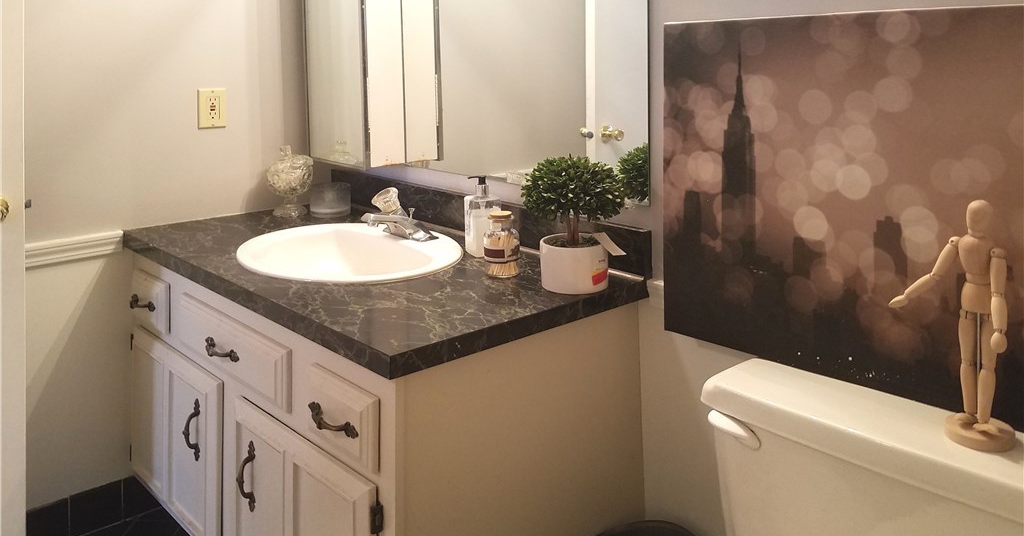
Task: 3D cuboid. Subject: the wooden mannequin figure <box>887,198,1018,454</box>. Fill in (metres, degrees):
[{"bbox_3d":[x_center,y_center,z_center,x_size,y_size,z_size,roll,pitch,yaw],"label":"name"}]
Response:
[{"bbox_3d":[0.639,0.081,1.106,0.100,0.325,0.165,-9,17,-31],"label":"wooden mannequin figure"}]

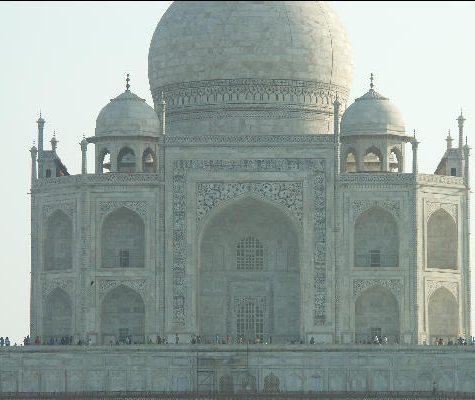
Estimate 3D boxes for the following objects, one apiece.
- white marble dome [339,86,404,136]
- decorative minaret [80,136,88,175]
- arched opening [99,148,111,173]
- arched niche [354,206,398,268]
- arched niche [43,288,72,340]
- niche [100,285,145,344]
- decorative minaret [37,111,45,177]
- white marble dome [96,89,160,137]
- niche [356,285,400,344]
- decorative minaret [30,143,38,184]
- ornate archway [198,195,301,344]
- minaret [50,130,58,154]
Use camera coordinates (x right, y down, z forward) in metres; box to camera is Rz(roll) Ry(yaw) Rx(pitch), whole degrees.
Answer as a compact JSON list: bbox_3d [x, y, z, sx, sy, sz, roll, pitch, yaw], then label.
[{"bbox_3d":[17.988,-11.523,365.121,8.511,6.715,8.511,0,-6,1],"label":"white marble dome"},{"bbox_3d":[-19.560,-5.736,349.323,1.019,4.999,1.019,0,-5,1],"label":"decorative minaret"},{"bbox_3d":[-17.287,-5.174,359.013,0.600,3.292,2.100,5,-7,-44],"label":"arched opening"},{"bbox_3d":[17.818,4.886,352.060,5.762,7.973,1.700,0,-6,1],"label":"arched niche"},{"bbox_3d":[-22.601,15.112,354.889,1.700,7.246,5.753,6,-8,-44],"label":"arched niche"},{"bbox_3d":[-14.549,14.735,348.328,5.718,7.881,2.400,0,-5,1],"label":"niche"},{"bbox_3d":[-26.257,-7.306,367.245,1.072,9.031,1.072,0,-5,1],"label":"decorative minaret"},{"bbox_3d":[-14.529,-11.437,365.514,8.530,6.655,8.530,0,-6,1],"label":"white marble dome"},{"bbox_3d":[17.895,14.804,351.053,5.618,7.735,1.700,0,-6,1],"label":"niche"},{"bbox_3d":[-26.510,-4.817,356.770,1.041,5.365,1.041,0,-5,1],"label":"decorative minaret"},{"bbox_3d":[1.528,9.018,349.160,13.246,19.524,4.000,0,-5,1],"label":"ornate archway"},{"bbox_3d":[-26.279,-8.207,392.961,1.100,3.393,1.100,0,-6,1],"label":"minaret"}]

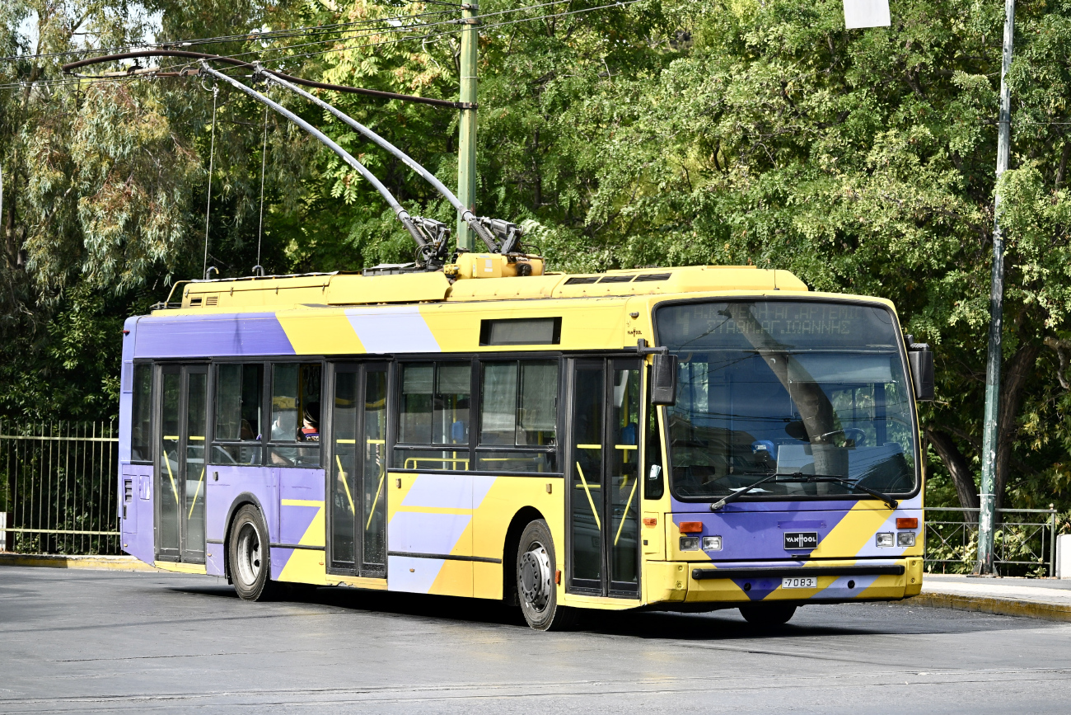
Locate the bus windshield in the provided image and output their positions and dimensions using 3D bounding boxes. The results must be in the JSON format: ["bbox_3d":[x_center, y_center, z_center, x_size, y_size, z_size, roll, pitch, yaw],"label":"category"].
[{"bbox_3d":[2.135,0.342,33.495,2.420,1.710,0.260,0,-11,-28],"label":"bus windshield"}]

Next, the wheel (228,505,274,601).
[{"bbox_3d":[-2.730,1.953,40.198,0.300,0.950,0.950,0,-1,-28],"label":"wheel"}]

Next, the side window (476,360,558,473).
[{"bbox_3d":[-0.143,0.507,34.673,0.050,0.942,1.379,1,-1,-31],"label":"side window"}]

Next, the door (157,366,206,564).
[{"bbox_3d":[-3.515,1.056,40.355,0.080,1.960,1.175,1,-1,-31],"label":"door"}]

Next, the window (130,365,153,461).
[{"bbox_3d":[-4.139,0.580,42.526,0.060,1.044,0.532,3,-2,-28],"label":"window"}]

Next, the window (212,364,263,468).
[{"bbox_3d":[-2.976,0.567,40.382,0.060,1.017,1.214,3,-2,-28],"label":"window"}]

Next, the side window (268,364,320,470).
[{"bbox_3d":[-2.272,0.547,38.246,0.050,0.967,1.108,1,-1,-31],"label":"side window"}]

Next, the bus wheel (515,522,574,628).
[{"bbox_3d":[0.142,1.865,34.456,0.290,0.955,0.955,0,-1,-26],"label":"bus wheel"}]

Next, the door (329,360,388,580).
[{"bbox_3d":[-1.614,1.030,37.163,0.080,1.952,1.176,1,-1,-31],"label":"door"}]

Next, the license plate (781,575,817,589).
[{"bbox_3d":[2.183,1.853,33.140,0.335,0.095,0.015,1,-1,-31],"label":"license plate"}]

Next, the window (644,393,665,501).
[{"bbox_3d":[1.006,0.613,33.034,0.060,1.097,0.330,3,-2,-28],"label":"window"}]

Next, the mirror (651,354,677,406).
[{"bbox_3d":[1.053,0.181,32.722,0.230,0.420,0.140,0,-1,-5],"label":"mirror"}]

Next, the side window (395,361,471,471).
[{"bbox_3d":[-0.921,0.534,36.596,0.060,1.000,1.504,3,-2,-28],"label":"side window"}]

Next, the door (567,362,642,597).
[{"bbox_3d":[0.607,0.990,33.434,0.080,1.951,1.176,1,-1,-31],"label":"door"}]

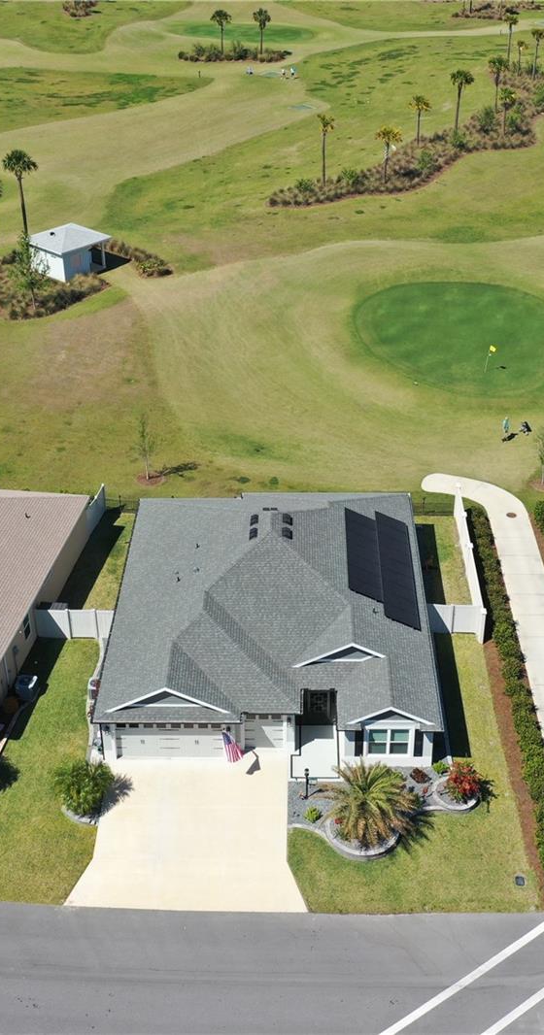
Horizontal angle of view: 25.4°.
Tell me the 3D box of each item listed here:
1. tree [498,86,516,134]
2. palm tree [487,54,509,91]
[{"bbox_3d":[28.785,-50.086,148.979,2.150,5.757,2.150,-1,31,0],"label":"tree"},{"bbox_3d":[29.839,-57.743,160.299,2.800,7.038,2.800,-1,31,0],"label":"palm tree"}]

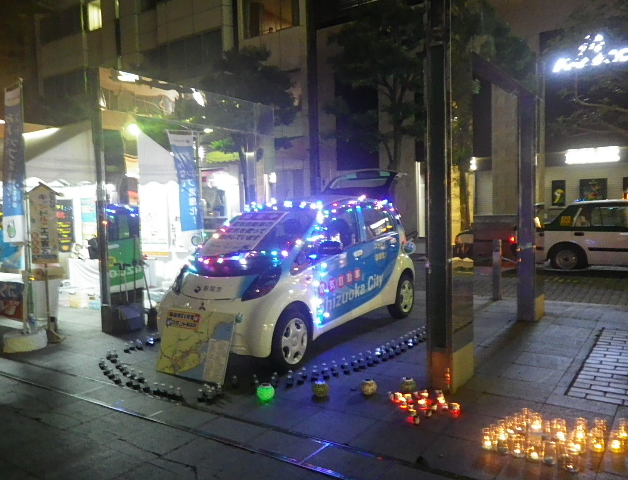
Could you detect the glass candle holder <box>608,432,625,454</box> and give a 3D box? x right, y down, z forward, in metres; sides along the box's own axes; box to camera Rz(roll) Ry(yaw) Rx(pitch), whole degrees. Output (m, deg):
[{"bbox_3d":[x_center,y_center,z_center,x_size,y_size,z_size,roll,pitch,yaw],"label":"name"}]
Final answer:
[{"bbox_3d":[1.700,1.133,2.902,0.067,0.102,0.067,-1,3,0],"label":"glass candle holder"}]

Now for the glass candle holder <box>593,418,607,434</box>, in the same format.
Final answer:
[{"bbox_3d":[1.738,1.150,3.143,0.066,0.110,0.066,-2,3,0],"label":"glass candle holder"}]

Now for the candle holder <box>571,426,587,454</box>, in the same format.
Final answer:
[{"bbox_3d":[1.529,1.161,2.988,0.076,0.115,0.076,-2,3,0],"label":"candle holder"}]

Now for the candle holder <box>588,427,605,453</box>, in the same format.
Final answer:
[{"bbox_3d":[1.641,1.160,2.997,0.072,0.110,0.072,-2,3,0],"label":"candle holder"}]

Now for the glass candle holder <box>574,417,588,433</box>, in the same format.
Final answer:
[{"bbox_3d":[1.586,1.127,3.066,0.067,0.102,0.067,-1,3,0],"label":"glass candle holder"}]

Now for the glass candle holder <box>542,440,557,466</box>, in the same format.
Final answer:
[{"bbox_3d":[1.272,1.146,2.787,0.067,0.102,0.067,-1,3,0],"label":"glass candle holder"}]

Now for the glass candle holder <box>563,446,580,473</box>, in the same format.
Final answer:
[{"bbox_3d":[1.349,1.148,2.705,0.067,0.102,0.067,-1,3,0],"label":"glass candle holder"}]

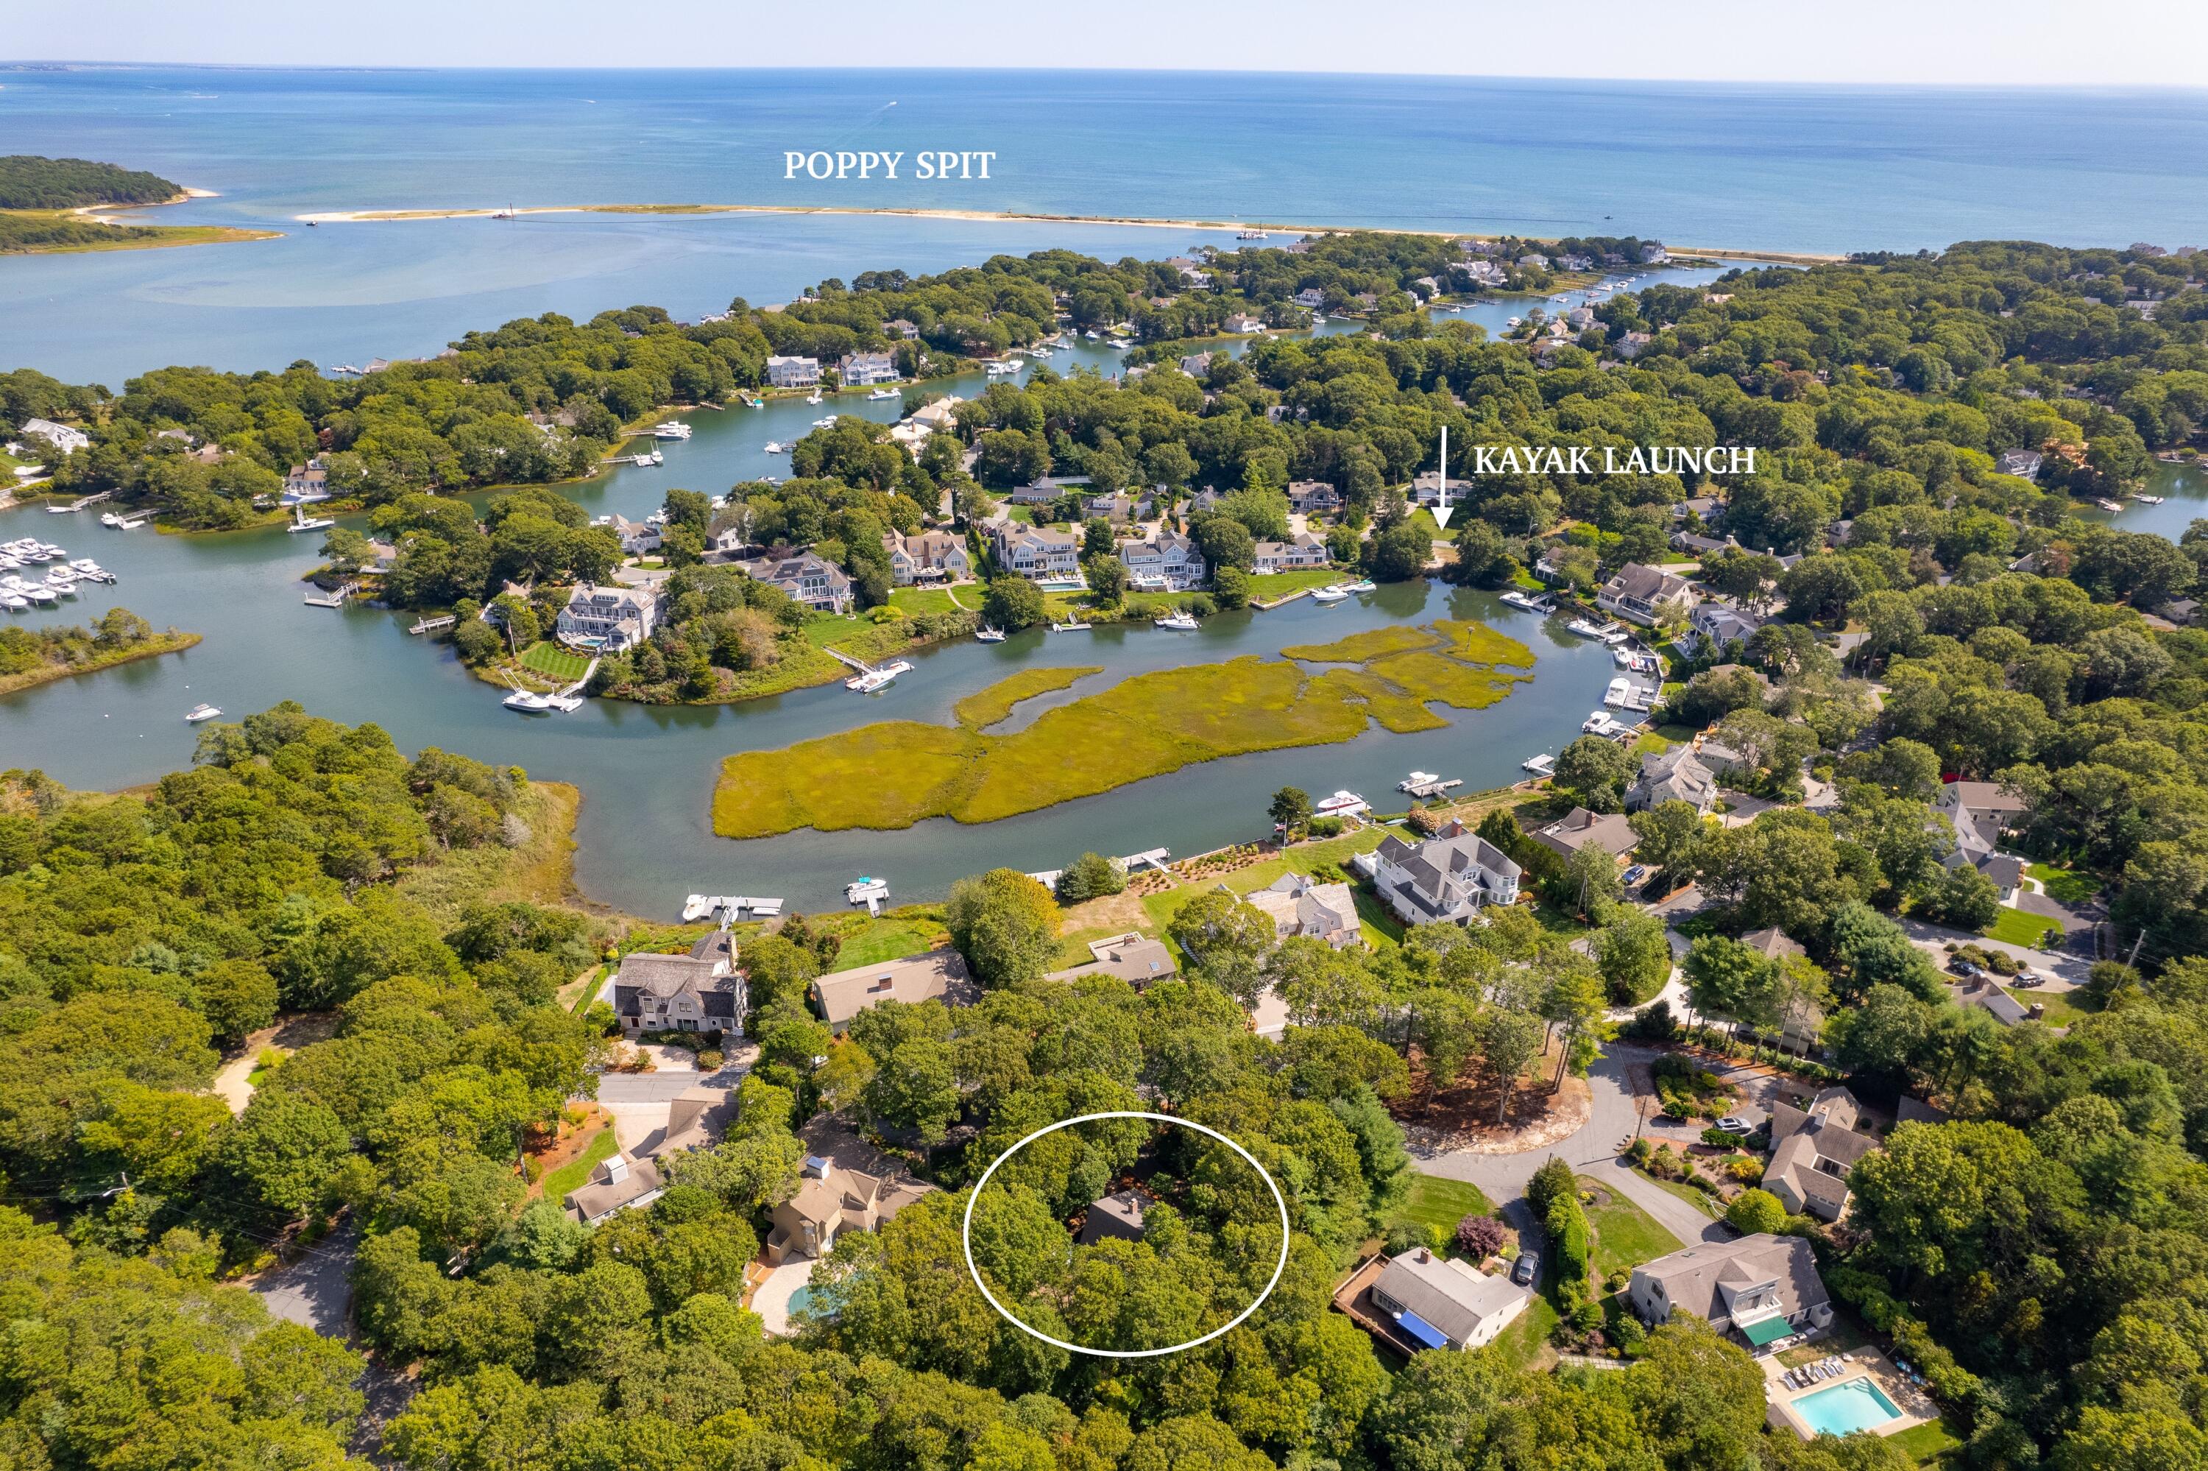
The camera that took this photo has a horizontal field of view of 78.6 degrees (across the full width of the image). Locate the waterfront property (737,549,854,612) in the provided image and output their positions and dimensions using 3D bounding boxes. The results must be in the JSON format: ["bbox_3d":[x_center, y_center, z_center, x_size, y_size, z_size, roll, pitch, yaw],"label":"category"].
[{"bbox_3d":[-80.570,-40.910,354.270,25.500,12.000,15.000,-4,27,-10],"label":"waterfront property"}]

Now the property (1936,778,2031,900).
[{"bbox_3d":[155.430,17.230,236.710,18.990,8.500,28.090,4,27,7],"label":"property"}]

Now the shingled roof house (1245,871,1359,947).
[{"bbox_3d":[31.220,27.580,212.720,15.300,7.500,13.300,-7,28,-15],"label":"shingled roof house"}]

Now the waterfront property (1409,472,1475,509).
[{"bbox_3d":[106.424,-77.851,422.653,19.000,8.300,11.500,2,27,3],"label":"waterfront property"}]

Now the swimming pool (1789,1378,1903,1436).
[{"bbox_3d":[77.860,70.840,141.080,9.700,1.500,4.850,-8,28,-17],"label":"swimming pool"}]

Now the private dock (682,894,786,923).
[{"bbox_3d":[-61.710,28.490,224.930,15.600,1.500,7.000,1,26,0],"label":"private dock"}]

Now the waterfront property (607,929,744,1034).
[{"bbox_3d":[-59.550,34.830,194.660,17.700,8.800,16.300,3,27,4],"label":"waterfront property"}]

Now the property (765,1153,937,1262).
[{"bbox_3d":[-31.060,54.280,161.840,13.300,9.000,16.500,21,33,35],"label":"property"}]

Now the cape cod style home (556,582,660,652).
[{"bbox_3d":[-117.610,-29.490,318.800,21.000,11.000,15.000,5,27,9],"label":"cape cod style home"}]

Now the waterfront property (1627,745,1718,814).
[{"bbox_3d":[109.430,7.650,260.160,14.500,9.500,18.000,17,31,29],"label":"waterfront property"}]

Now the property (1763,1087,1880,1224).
[{"bbox_3d":[90.360,51.830,170.900,12.360,6.200,20.790,19,32,33],"label":"property"}]

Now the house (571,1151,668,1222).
[{"bbox_3d":[-59.360,54.720,163.530,10.860,6.800,8.060,-16,31,-30],"label":"house"}]

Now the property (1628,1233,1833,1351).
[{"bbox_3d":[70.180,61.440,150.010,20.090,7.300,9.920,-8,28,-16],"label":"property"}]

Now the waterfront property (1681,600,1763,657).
[{"bbox_3d":[154.720,-25.790,330.050,14.710,9.000,18.350,-1,27,-4],"label":"waterfront property"}]

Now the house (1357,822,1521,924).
[{"bbox_3d":[56.590,21.910,222.090,18.000,9.800,18.500,-13,29,-25],"label":"house"}]

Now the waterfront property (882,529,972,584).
[{"bbox_3d":[-48.580,-49.260,368.620,23.770,9.700,18.960,0,27,-2],"label":"waterfront property"}]

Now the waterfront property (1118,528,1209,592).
[{"bbox_3d":[16.010,-48.370,369.600,20.500,11.500,14.000,-4,27,-9],"label":"waterfront property"}]

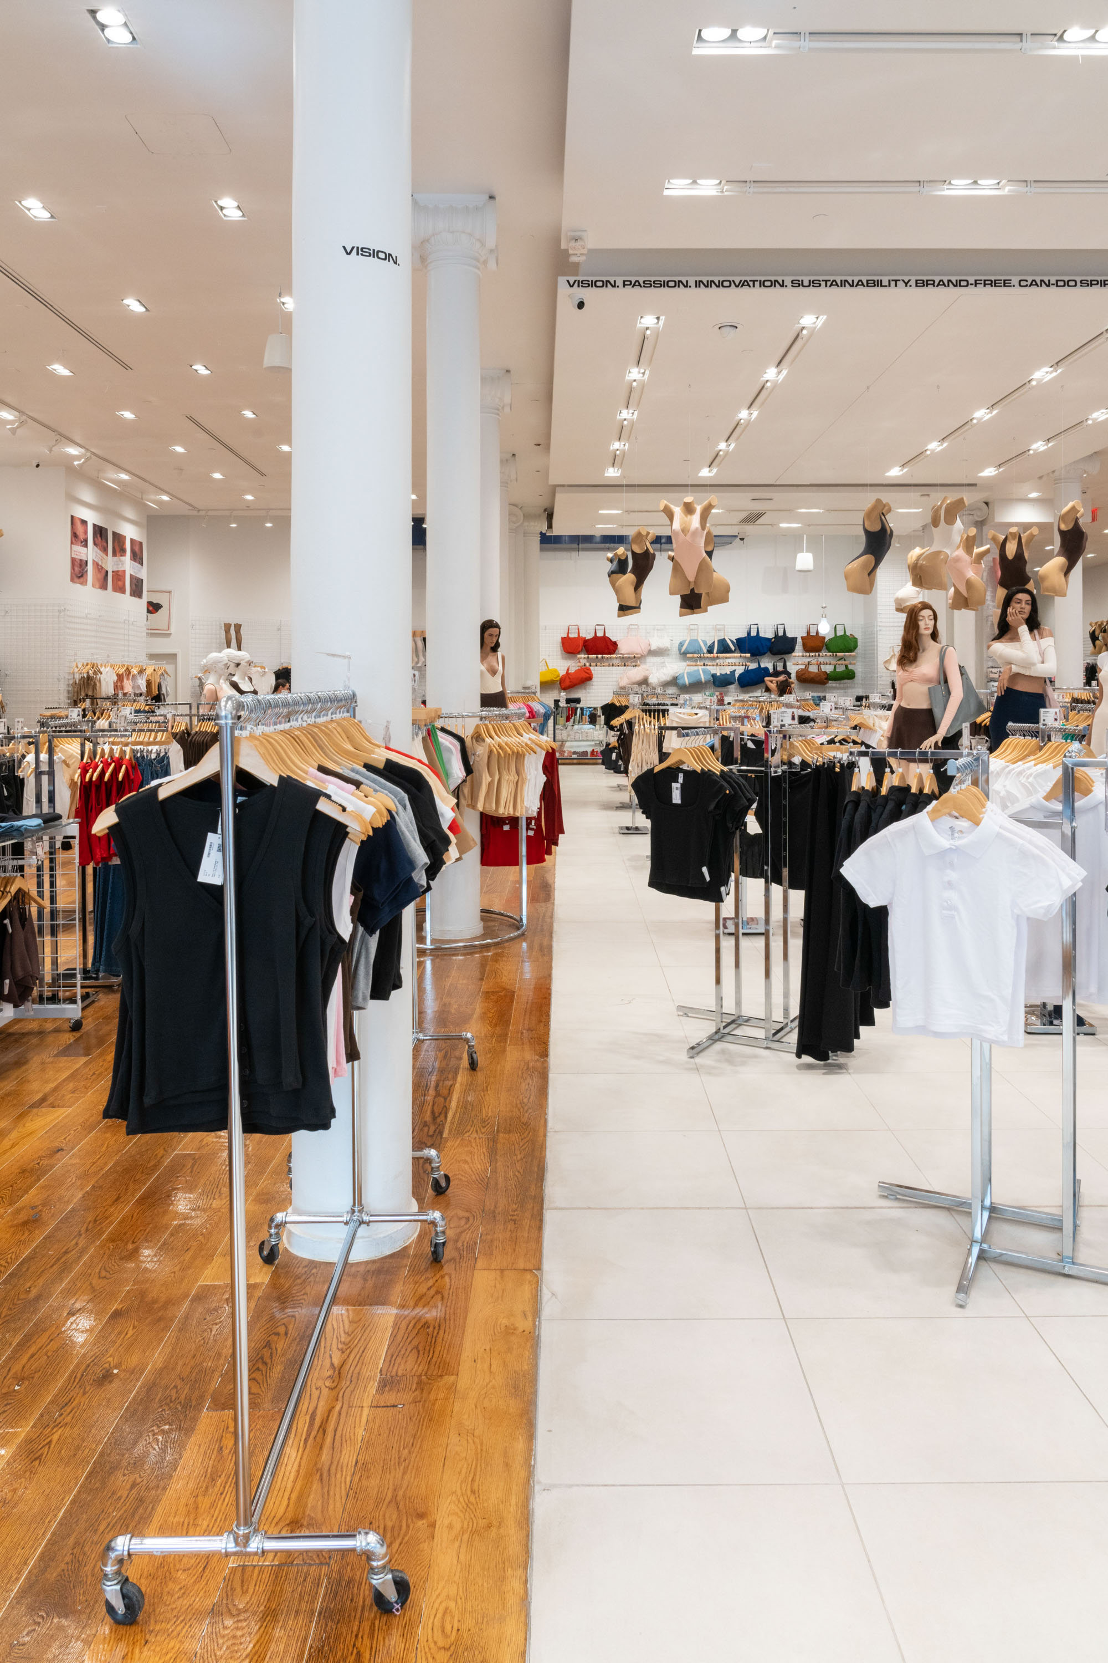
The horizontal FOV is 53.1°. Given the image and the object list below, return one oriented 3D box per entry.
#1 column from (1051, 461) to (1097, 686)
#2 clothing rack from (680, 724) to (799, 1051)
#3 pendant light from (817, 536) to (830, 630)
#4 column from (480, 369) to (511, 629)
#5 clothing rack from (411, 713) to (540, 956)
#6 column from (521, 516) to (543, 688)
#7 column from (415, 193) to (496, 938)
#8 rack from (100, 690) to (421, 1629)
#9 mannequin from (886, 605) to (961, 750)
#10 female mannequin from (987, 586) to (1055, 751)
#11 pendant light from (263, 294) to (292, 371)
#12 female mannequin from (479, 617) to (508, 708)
[{"bbox_3d":[6.508,-2.600,14.000,0.550,4.300,0.550,0,5,0],"label":"column"},{"bbox_3d":[0.878,0.217,4.880,0.840,1.360,0.840,2,5,30],"label":"clothing rack"},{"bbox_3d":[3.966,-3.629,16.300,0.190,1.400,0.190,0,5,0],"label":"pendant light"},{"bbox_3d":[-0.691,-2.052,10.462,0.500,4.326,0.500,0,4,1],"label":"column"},{"bbox_3d":[-0.637,-0.066,6.870,0.930,1.374,0.930,0,4,0],"label":"clothing rack"},{"bbox_3d":[-0.412,-3.229,18.841,0.520,4.351,0.520,0,4,1],"label":"column"},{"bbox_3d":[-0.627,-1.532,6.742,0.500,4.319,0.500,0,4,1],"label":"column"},{"bbox_3d":[-0.505,0.475,2.390,0.520,1.530,1.210,0,5,0],"label":"rack"},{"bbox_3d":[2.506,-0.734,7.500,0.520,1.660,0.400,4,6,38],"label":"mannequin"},{"bbox_3d":[3.089,-0.731,7.364,0.480,1.760,0.380,1,4,13],"label":"female mannequin"},{"bbox_3d":[-2.152,-3.936,8.700,0.270,0.650,0.270,0,5,0],"label":"pendant light"},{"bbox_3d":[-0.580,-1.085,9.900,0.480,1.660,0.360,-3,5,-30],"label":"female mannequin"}]

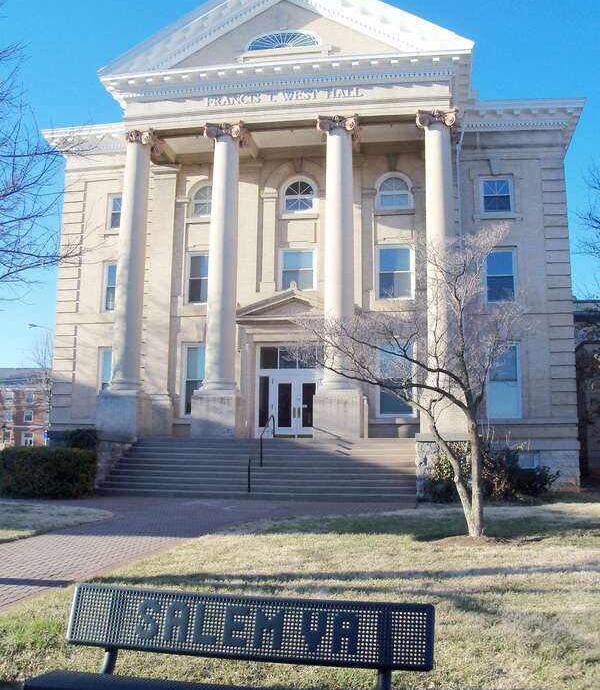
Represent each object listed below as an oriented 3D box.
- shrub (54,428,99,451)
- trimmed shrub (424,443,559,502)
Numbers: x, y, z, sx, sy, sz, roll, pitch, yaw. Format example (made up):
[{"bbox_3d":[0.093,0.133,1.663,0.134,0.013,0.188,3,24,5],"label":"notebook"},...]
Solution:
[{"bbox_3d":[-7.237,3.581,25.809,1.635,1.827,1.400,-1,-9,9],"label":"shrub"},{"bbox_3d":[5.109,3.429,21.689,3.399,1.459,2.000,-1,-9,9],"label":"trimmed shrub"}]

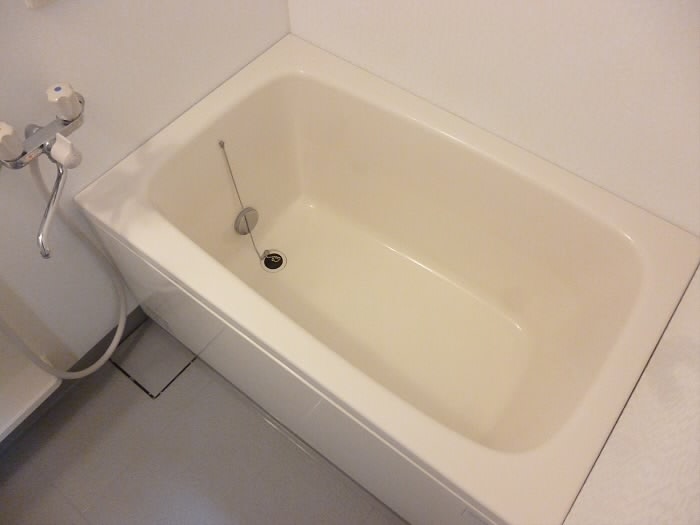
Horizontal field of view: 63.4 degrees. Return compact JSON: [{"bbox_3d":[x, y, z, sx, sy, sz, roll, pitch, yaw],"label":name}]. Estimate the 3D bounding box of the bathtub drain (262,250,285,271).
[{"bbox_3d":[-0.227,-0.005,1.696,0.075,0.020,0.075,0,57,1],"label":"bathtub drain"}]

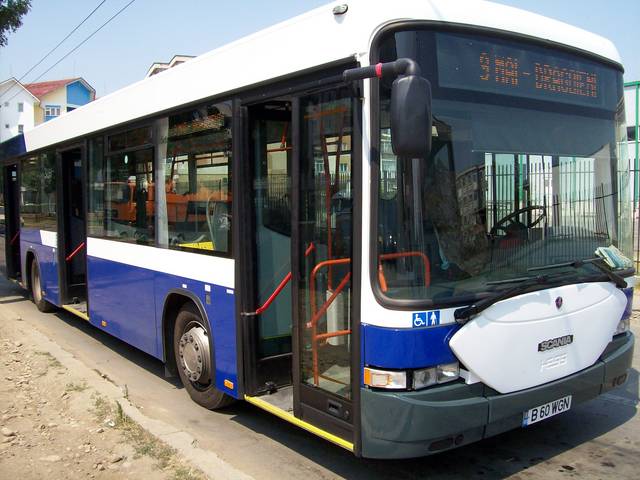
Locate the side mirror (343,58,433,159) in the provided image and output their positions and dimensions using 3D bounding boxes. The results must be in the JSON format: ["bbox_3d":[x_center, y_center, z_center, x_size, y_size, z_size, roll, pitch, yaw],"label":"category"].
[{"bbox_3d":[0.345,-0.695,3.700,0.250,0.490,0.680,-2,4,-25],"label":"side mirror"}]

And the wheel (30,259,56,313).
[{"bbox_3d":[-4.545,0.728,11.152,0.320,0.950,0.940,-3,4,-35],"label":"wheel"}]

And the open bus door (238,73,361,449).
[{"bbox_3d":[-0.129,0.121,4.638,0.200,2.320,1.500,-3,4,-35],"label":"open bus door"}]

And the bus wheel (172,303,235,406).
[{"bbox_3d":[-0.997,1.016,6.088,0.300,0.950,0.950,-3,4,-35],"label":"bus wheel"}]

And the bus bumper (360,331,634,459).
[{"bbox_3d":[1.389,1.043,4.590,2.500,0.470,0.440,-3,4,-35],"label":"bus bumper"}]

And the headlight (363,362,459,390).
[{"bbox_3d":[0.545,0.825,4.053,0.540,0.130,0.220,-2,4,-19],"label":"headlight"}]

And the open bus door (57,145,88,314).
[{"bbox_3d":[-3.341,-0.135,9.158,0.180,2.280,1.380,-3,4,-35],"label":"open bus door"}]

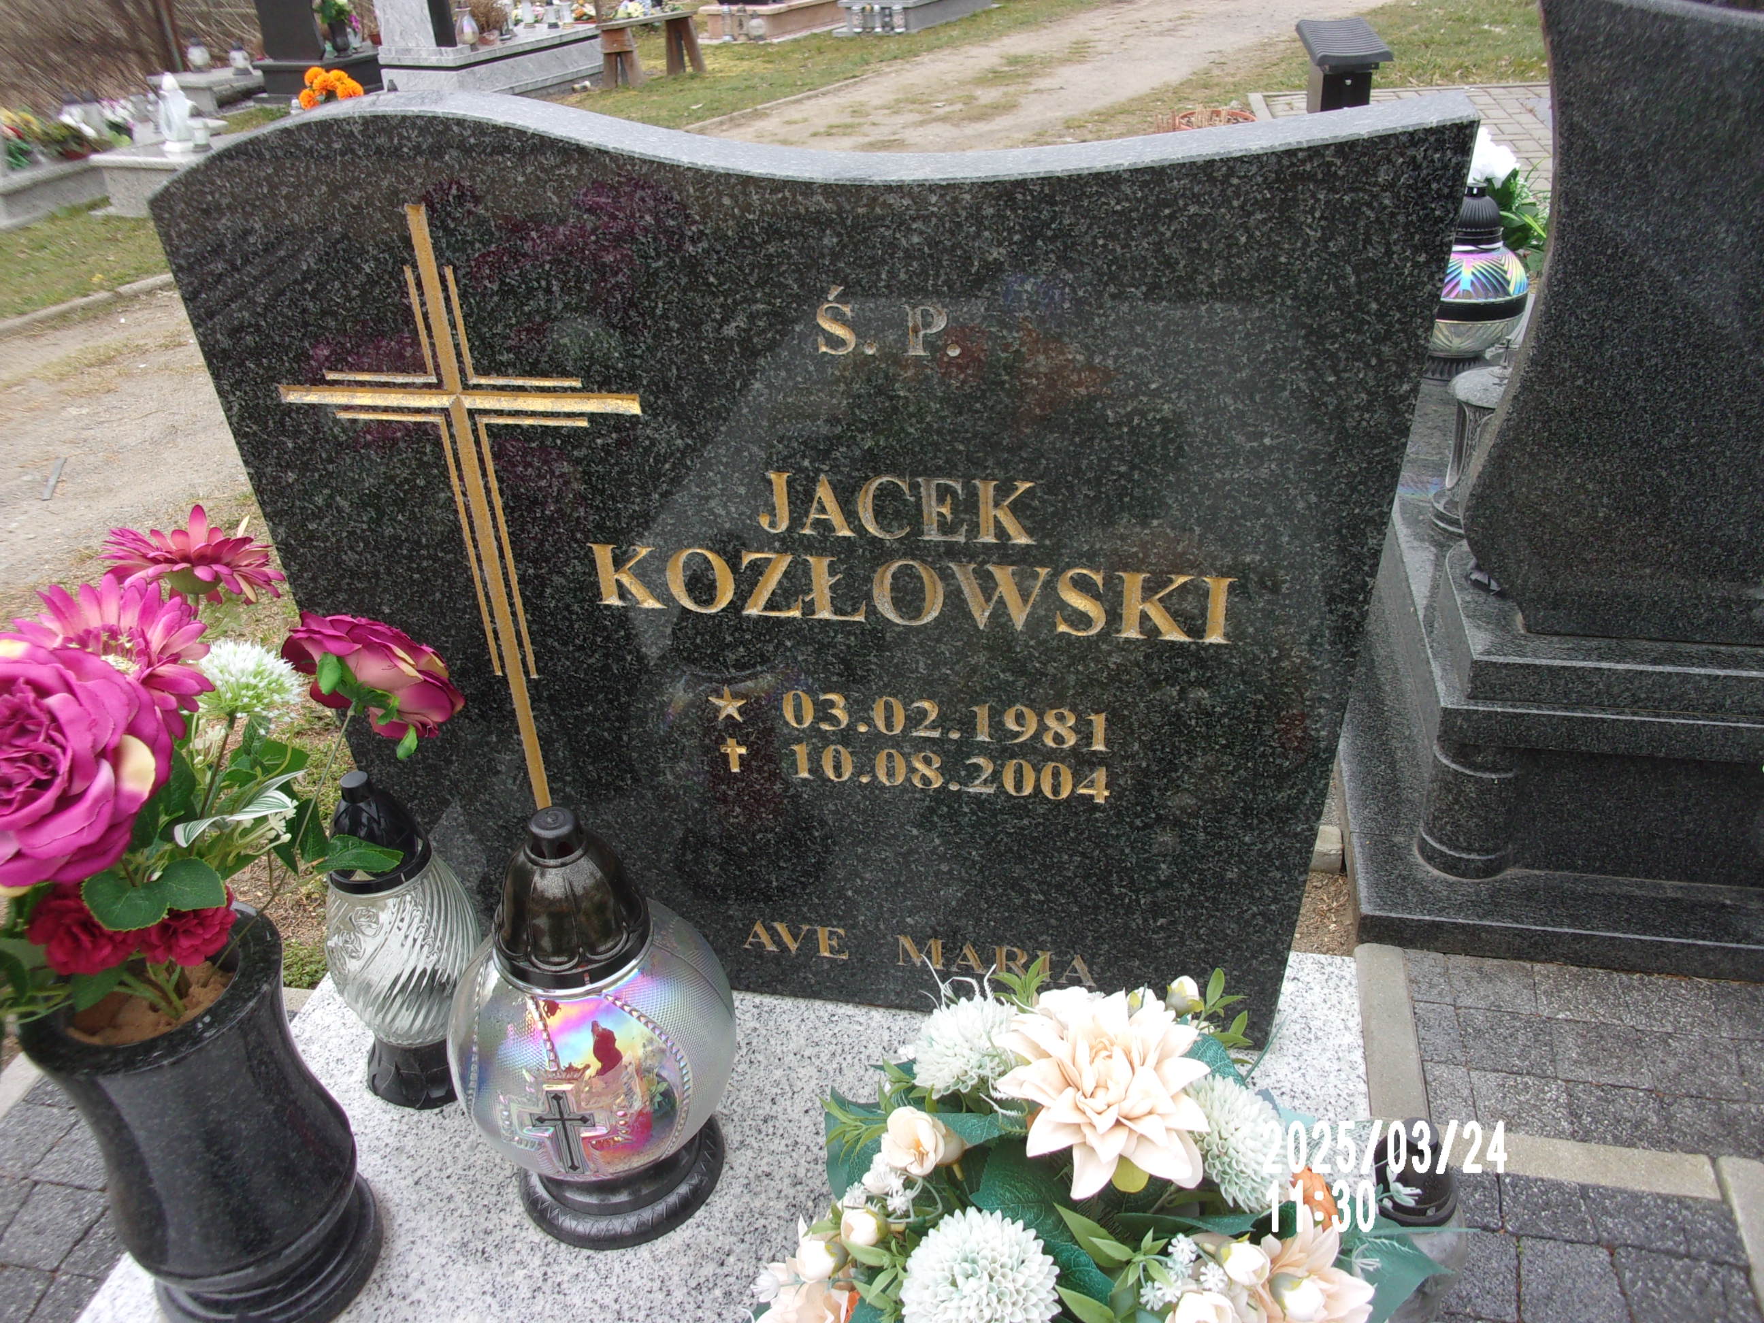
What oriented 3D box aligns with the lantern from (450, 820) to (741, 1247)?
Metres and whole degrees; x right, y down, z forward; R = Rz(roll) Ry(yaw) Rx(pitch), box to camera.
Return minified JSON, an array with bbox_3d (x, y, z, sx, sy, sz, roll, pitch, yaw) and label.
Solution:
[{"bbox_3d":[-0.222,0.265,1.091,0.217,0.358,0.217,-2,32,2],"label":"lantern"}]

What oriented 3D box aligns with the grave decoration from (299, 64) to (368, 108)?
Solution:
[{"bbox_3d":[-2.360,-2.419,6.130,0.330,0.300,0.300,4,33,11],"label":"grave decoration"}]

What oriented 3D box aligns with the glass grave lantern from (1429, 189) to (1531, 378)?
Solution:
[{"bbox_3d":[0.975,-0.645,2.410,0.219,0.304,0.219,4,33,11],"label":"glass grave lantern"}]

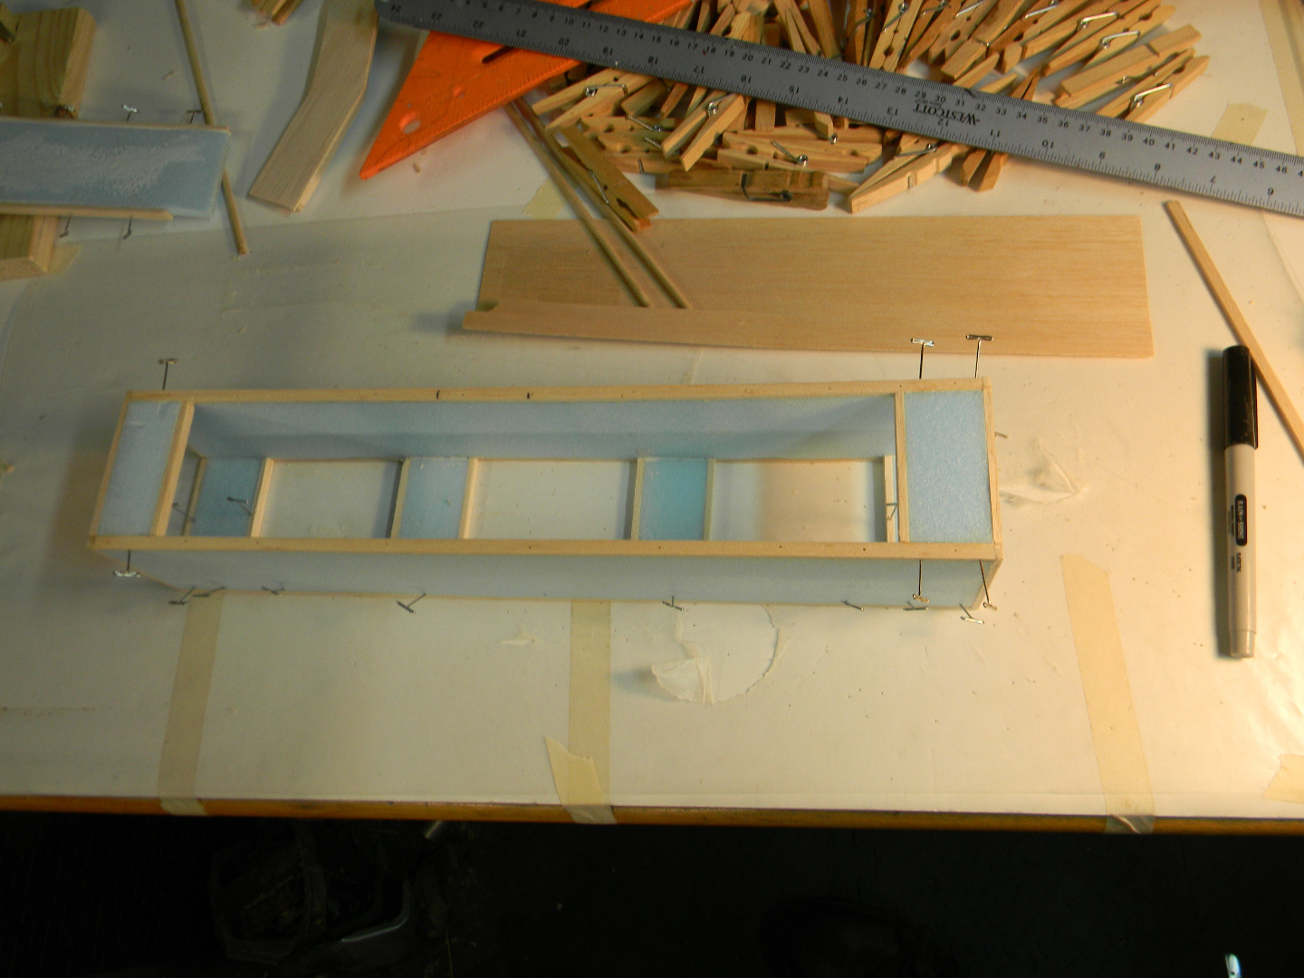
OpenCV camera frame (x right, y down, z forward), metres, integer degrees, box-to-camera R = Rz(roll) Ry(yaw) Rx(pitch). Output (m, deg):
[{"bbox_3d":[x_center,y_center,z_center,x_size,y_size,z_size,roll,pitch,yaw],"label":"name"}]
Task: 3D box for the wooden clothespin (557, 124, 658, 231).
[{"bbox_3d":[-0.027,-0.164,0.551,0.010,0.017,0.080,-18,60,-40],"label":"wooden clothespin"}]

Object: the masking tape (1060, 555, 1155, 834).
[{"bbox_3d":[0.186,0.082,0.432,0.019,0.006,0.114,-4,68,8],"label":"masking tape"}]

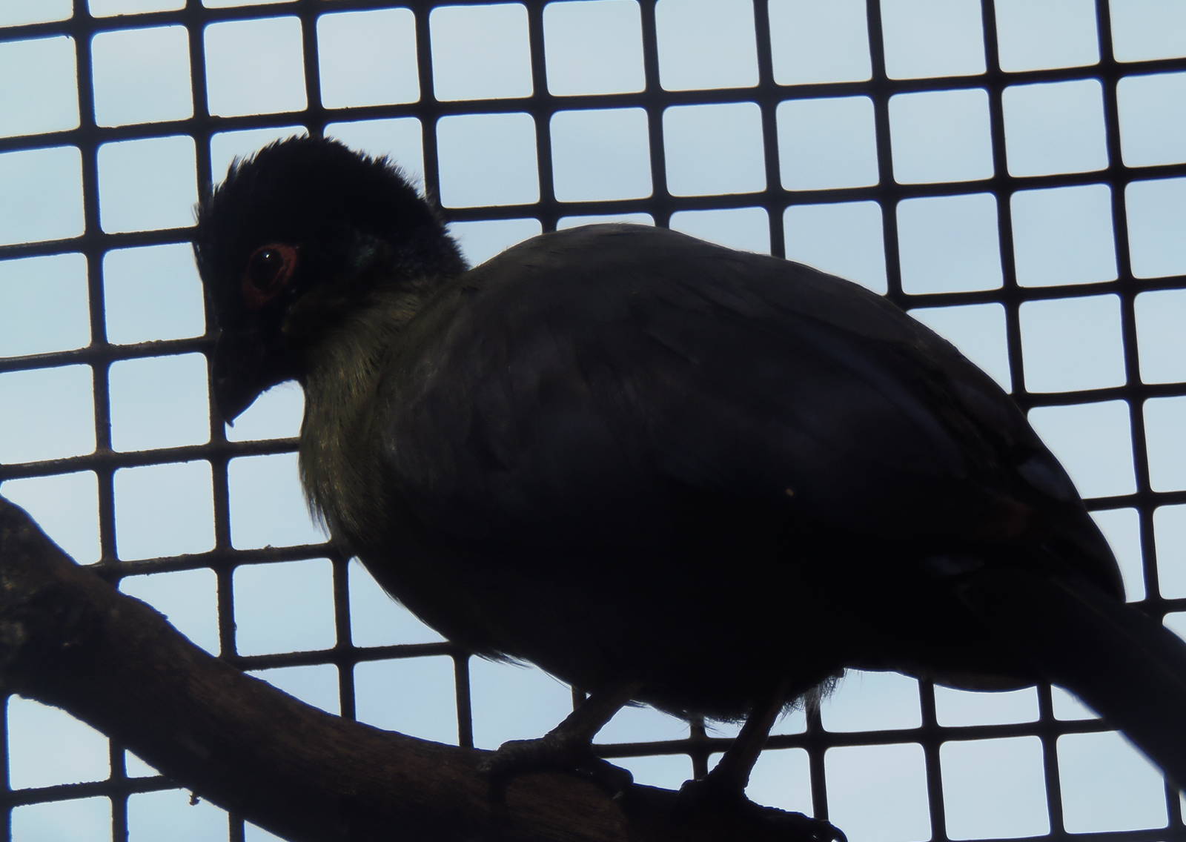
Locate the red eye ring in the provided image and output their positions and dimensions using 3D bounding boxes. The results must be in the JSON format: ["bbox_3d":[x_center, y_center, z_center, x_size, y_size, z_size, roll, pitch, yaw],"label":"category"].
[{"bbox_3d":[-0.068,-0.031,1.525,0.012,0.014,0.004,-6,-13,6],"label":"red eye ring"}]

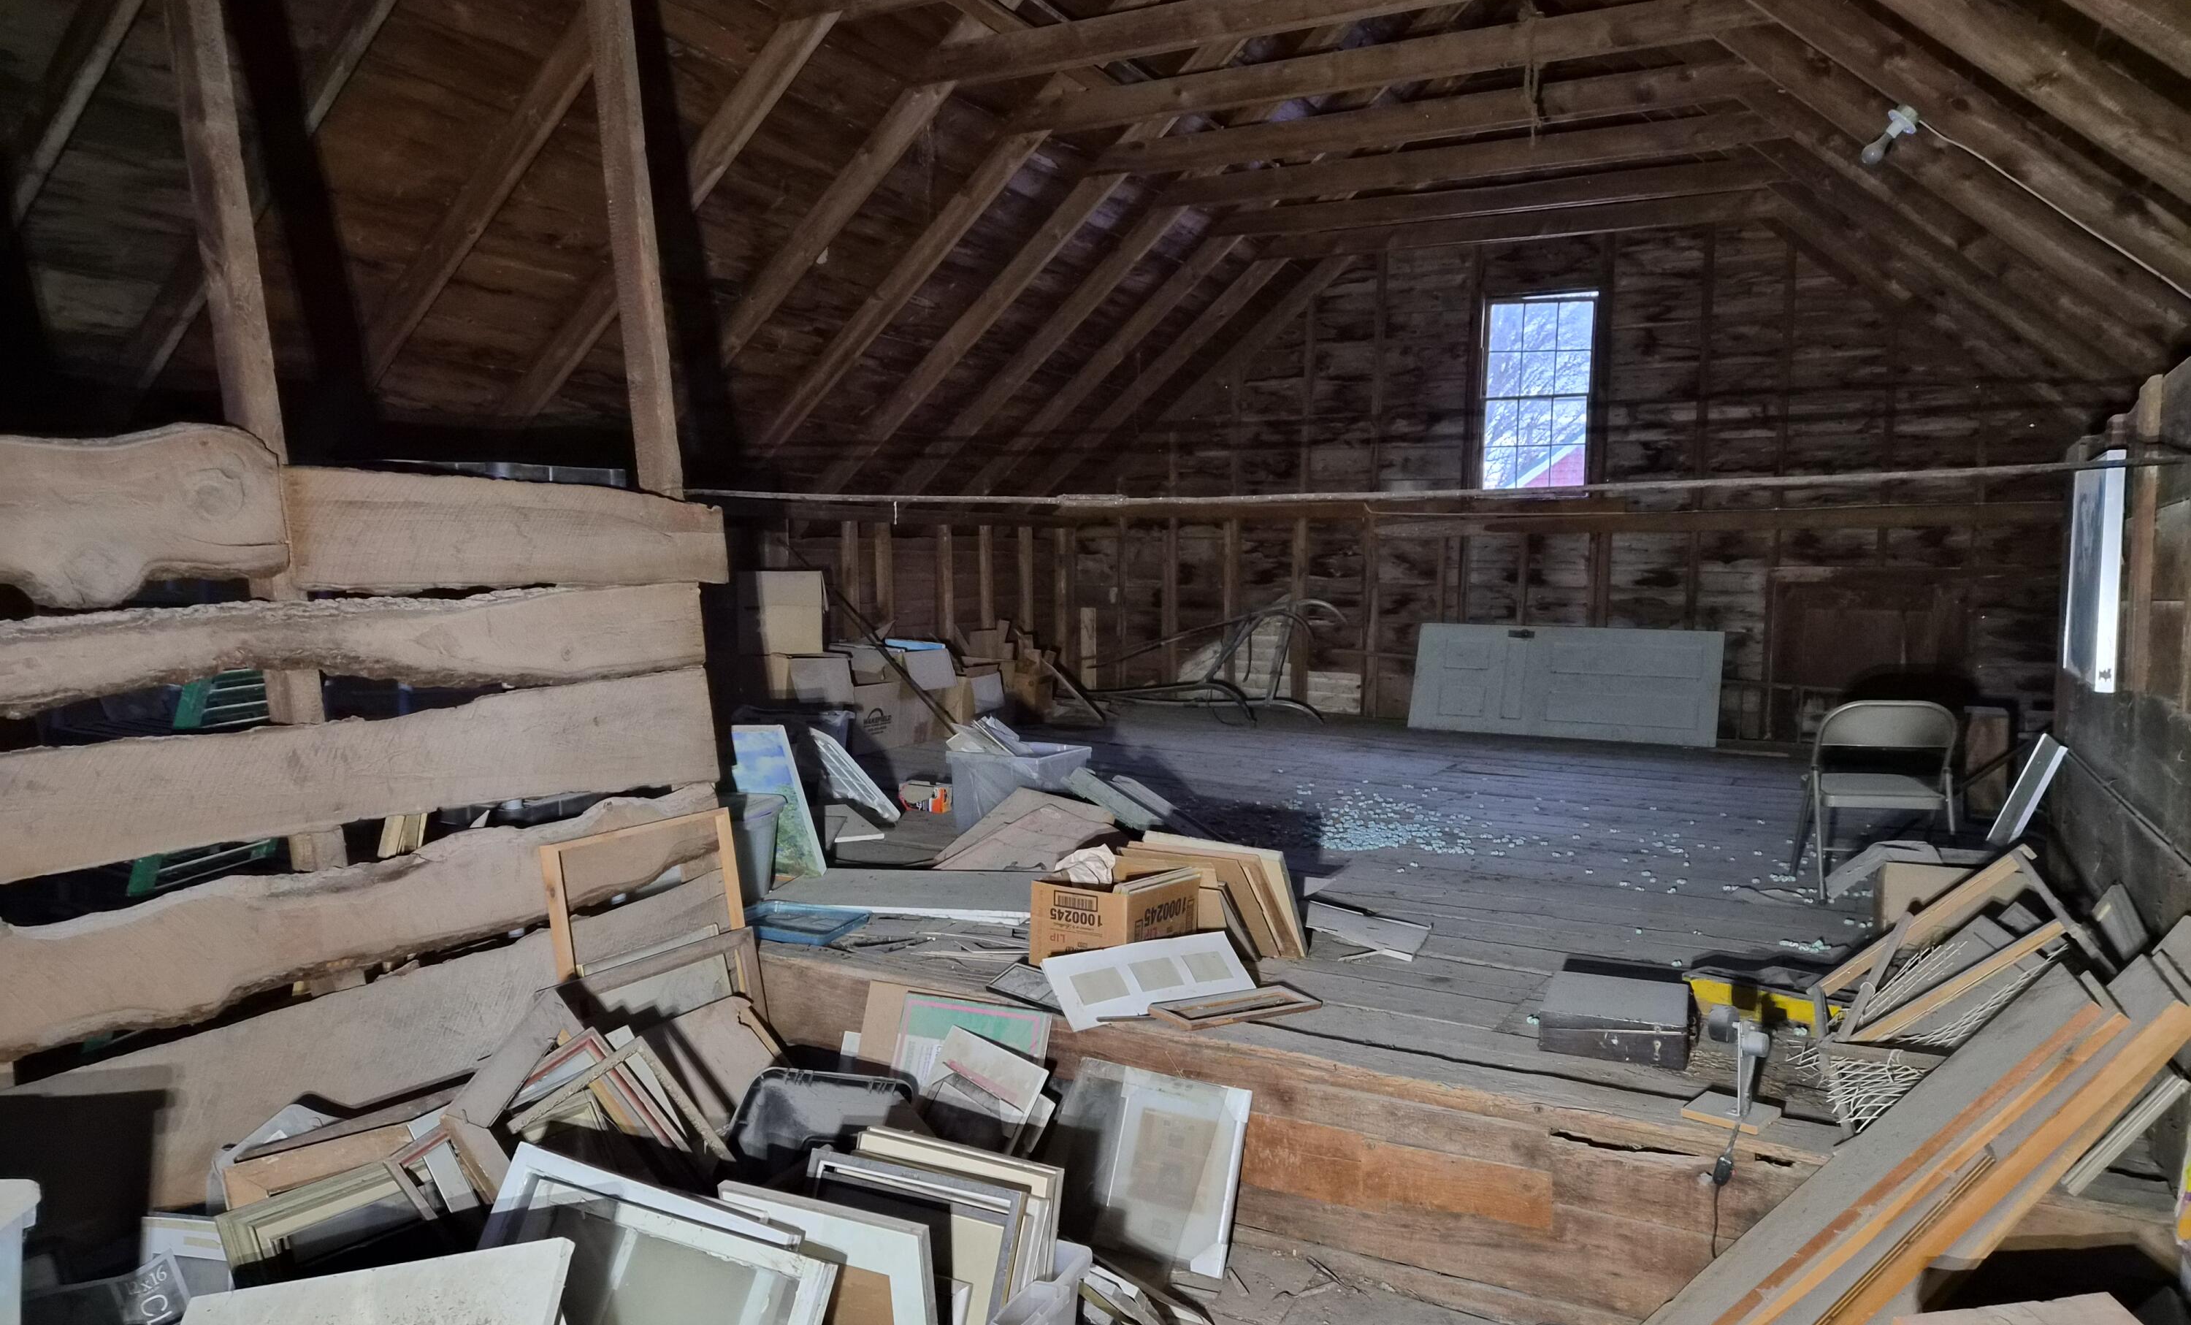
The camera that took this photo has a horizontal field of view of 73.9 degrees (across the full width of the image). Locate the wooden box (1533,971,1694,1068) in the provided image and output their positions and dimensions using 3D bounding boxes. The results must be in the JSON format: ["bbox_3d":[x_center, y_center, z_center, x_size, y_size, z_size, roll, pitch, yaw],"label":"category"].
[{"bbox_3d":[1.326,0.901,3.703,0.333,0.102,0.406,3,4,22],"label":"wooden box"}]

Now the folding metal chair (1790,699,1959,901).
[{"bbox_3d":[2.950,0.505,5.513,0.461,0.730,0.487,2,4,7],"label":"folding metal chair"}]

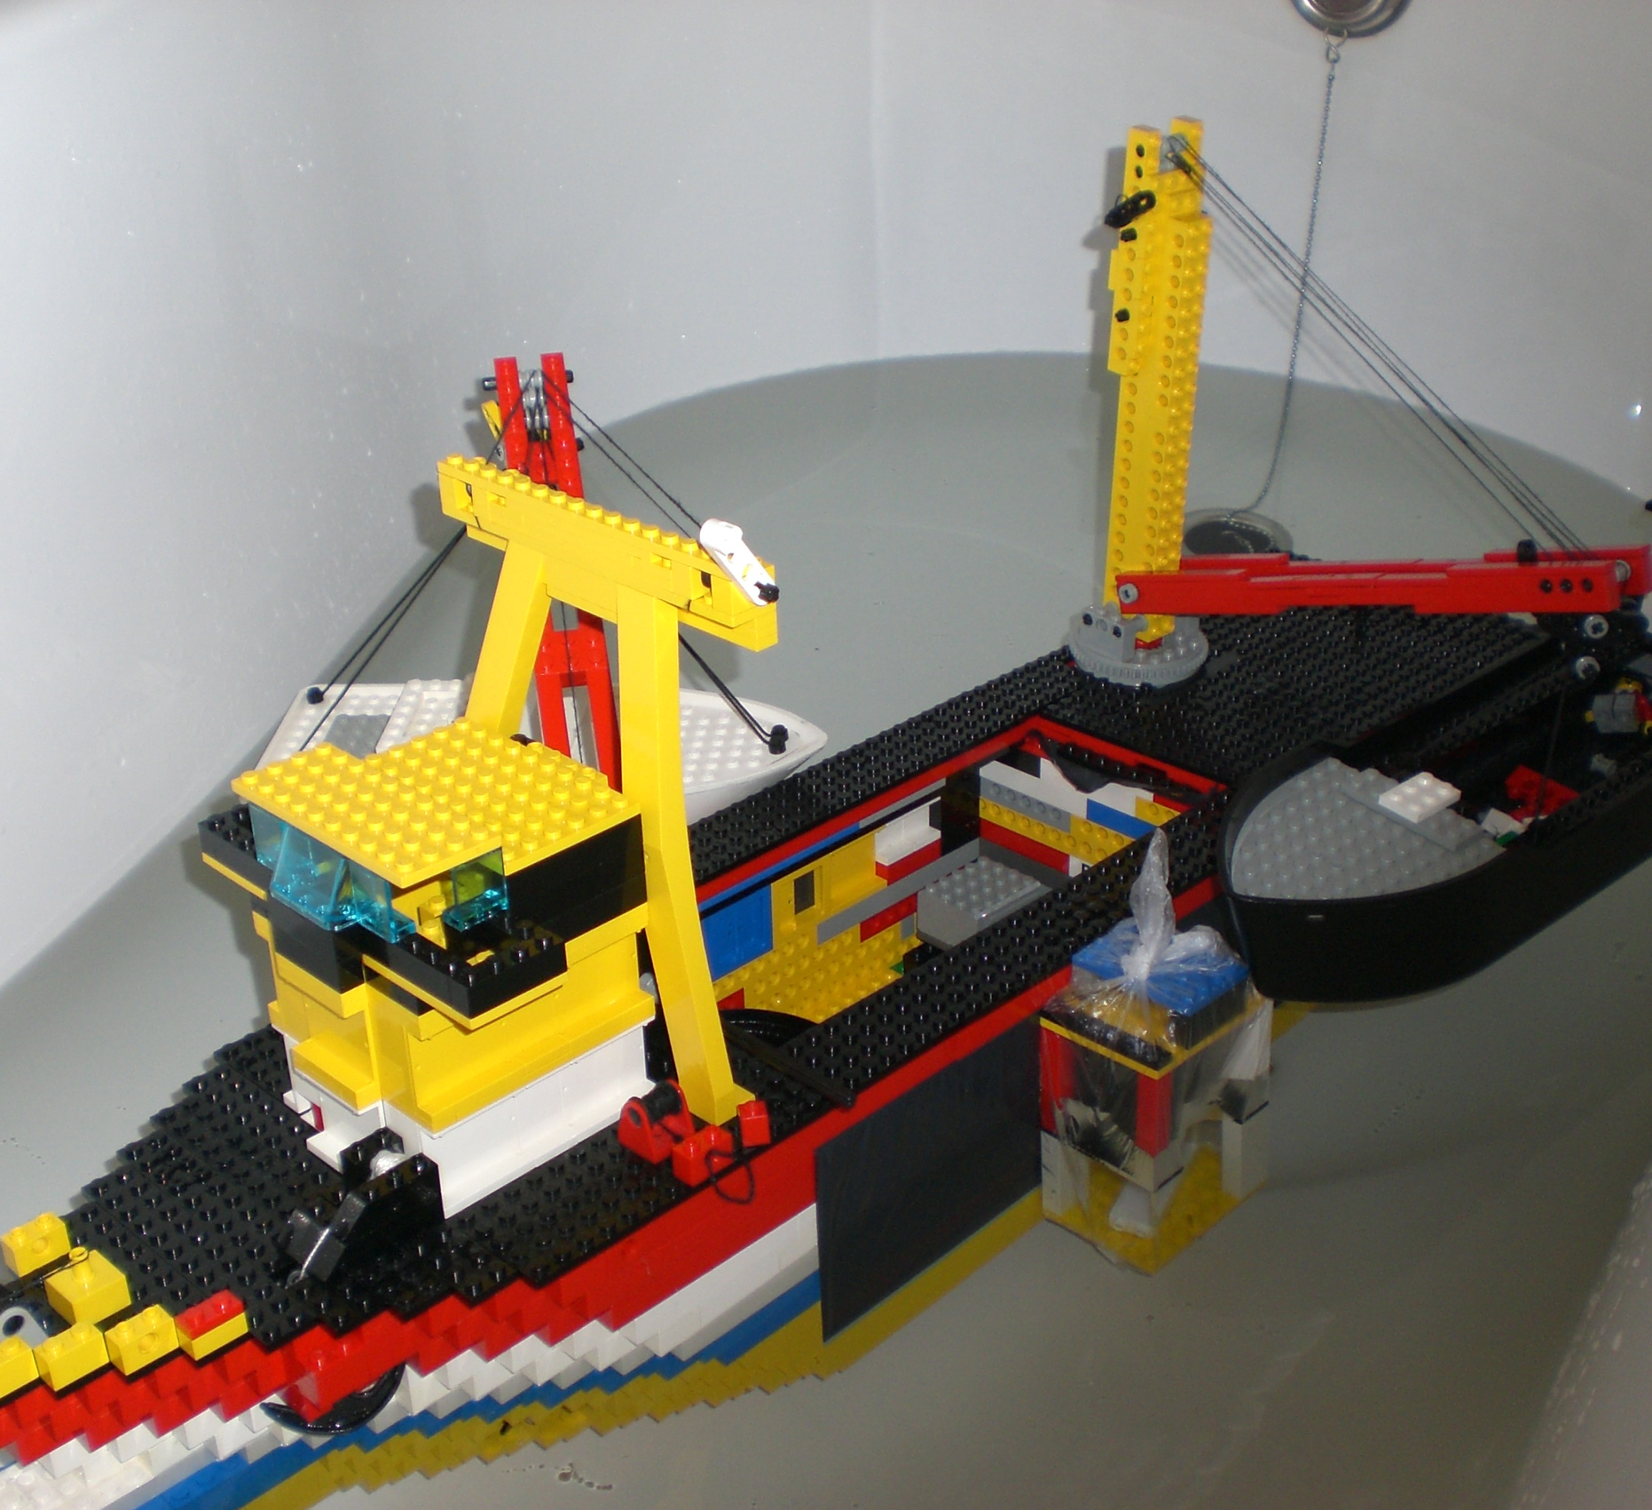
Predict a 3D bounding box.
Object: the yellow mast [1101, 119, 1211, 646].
[{"bbox_3d":[0.133,-0.146,0.887,0.032,0.209,0.029,-22,36,-35],"label":"yellow mast"}]

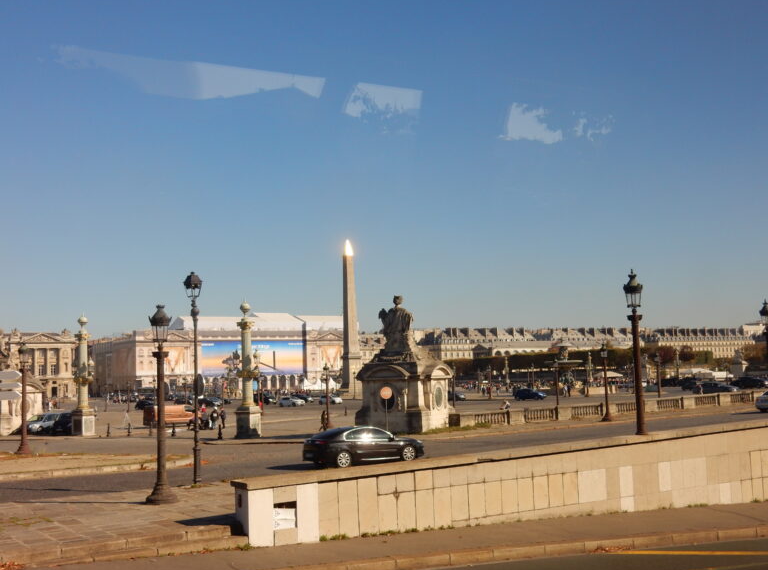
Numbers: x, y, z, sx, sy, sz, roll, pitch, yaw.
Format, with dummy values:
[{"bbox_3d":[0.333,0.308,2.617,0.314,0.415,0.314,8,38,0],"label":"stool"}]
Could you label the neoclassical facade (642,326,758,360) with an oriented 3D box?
[{"bbox_3d":[163.817,34.959,500.624,79.000,24.500,13.000,2,-7,-33],"label":"neoclassical facade"}]

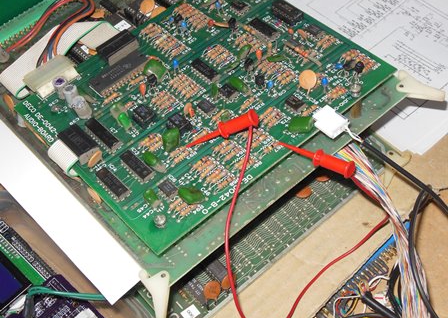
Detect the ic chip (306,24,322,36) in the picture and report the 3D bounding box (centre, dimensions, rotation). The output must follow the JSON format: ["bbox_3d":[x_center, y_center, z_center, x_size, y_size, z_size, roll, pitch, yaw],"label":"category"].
[{"bbox_3d":[0.055,-0.077,0.392,0.007,0.004,0.009,-36,58,-22],"label":"ic chip"}]

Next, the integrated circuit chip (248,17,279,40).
[{"bbox_3d":[0.024,-0.079,0.396,0.007,0.004,0.019,-36,58,-22],"label":"integrated circuit chip"}]

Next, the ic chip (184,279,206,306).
[{"bbox_3d":[-0.015,0.068,0.337,0.007,0.004,0.019,-36,58,-22],"label":"ic chip"}]

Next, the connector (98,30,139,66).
[{"bbox_3d":[-0.063,-0.066,0.386,0.022,0.008,0.011,-37,55,-19],"label":"connector"}]

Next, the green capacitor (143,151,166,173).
[{"bbox_3d":[-0.036,0.002,0.337,0.006,0.005,0.013,-36,58,-22],"label":"green capacitor"}]

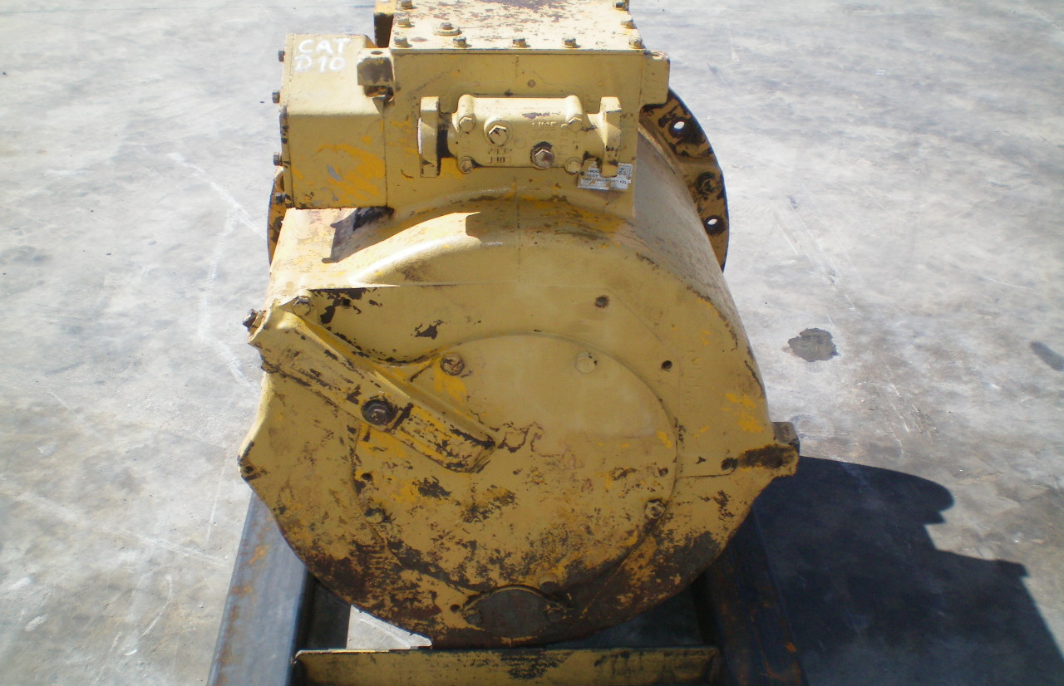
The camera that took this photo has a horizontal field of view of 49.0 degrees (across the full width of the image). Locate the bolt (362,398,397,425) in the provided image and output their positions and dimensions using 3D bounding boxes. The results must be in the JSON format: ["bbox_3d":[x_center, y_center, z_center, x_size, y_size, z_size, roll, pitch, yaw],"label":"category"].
[{"bbox_3d":[-0.207,0.094,1.589,0.044,0.039,0.020,-1,32,-3],"label":"bolt"}]

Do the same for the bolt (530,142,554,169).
[{"bbox_3d":[0.013,-0.240,1.501,0.029,0.028,0.016,-1,32,-3],"label":"bolt"}]

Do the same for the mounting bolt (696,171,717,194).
[{"bbox_3d":[0.332,-0.307,2.230,0.039,0.039,0.017,-1,32,-3],"label":"mounting bolt"}]

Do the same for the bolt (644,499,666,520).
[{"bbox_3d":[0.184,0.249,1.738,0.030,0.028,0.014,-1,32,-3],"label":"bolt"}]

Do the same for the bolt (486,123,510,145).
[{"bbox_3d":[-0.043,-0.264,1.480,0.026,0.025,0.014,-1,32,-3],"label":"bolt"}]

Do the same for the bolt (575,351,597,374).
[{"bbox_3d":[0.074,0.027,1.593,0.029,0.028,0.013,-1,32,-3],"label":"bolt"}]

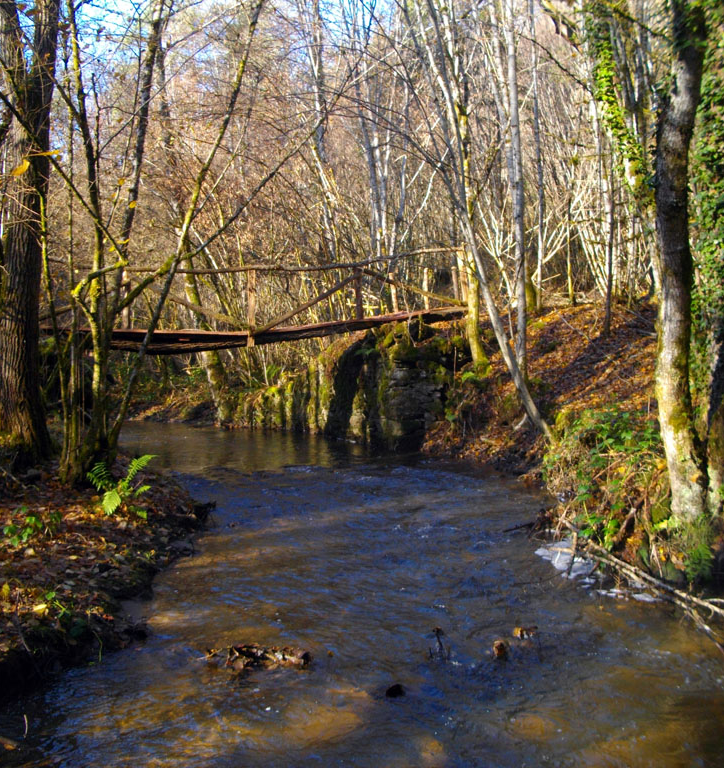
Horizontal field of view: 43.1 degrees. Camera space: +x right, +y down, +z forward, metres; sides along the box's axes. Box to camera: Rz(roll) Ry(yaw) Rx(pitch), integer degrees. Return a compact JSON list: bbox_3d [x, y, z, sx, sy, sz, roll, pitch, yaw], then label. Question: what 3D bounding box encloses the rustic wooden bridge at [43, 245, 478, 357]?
[{"bbox_3d":[-1.520,-1.220,13.300,6.400,1.500,1.100,-1,5,-14],"label":"rustic wooden bridge"}]

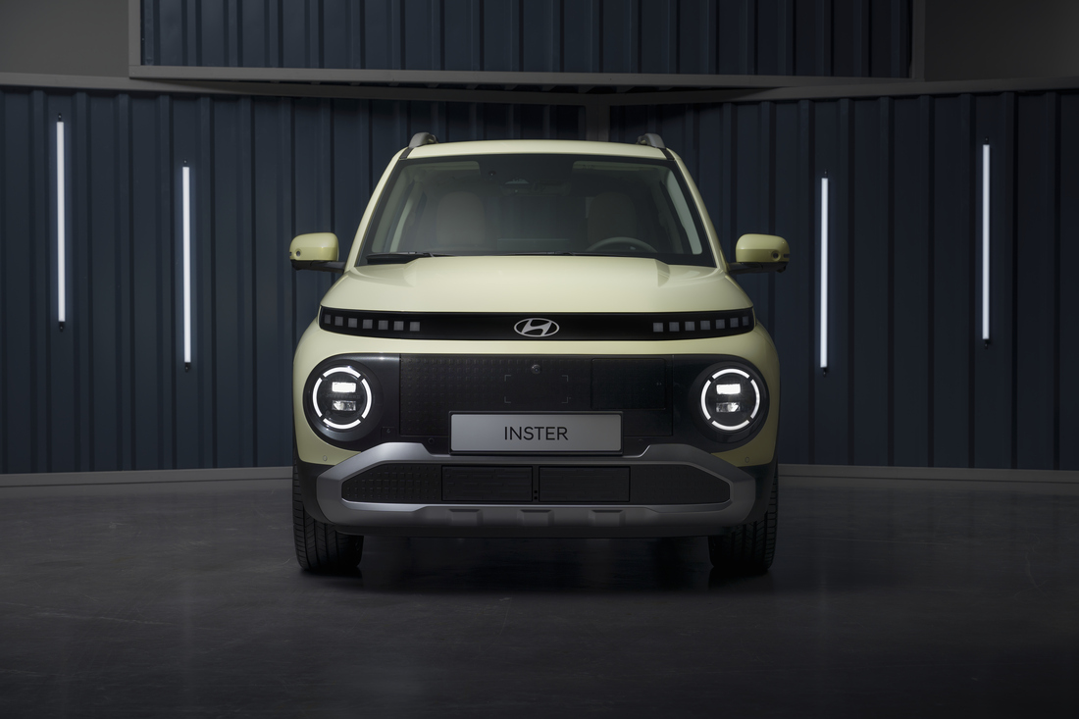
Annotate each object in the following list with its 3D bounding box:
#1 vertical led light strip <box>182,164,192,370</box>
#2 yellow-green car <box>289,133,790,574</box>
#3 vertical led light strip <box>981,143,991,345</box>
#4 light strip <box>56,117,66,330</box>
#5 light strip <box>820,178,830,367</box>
[{"bbox_3d":[-1.871,-0.495,10.177,0.034,1.121,0.036,0,1,-20],"label":"vertical led light strip"},{"bbox_3d":[-0.006,-0.107,7.760,1.800,1.600,3.825,0,1,0],"label":"yellow-green car"},{"bbox_3d":[2.376,-0.621,10.207,0.034,1.121,0.036,0,1,18],"label":"vertical led light strip"},{"bbox_3d":[-2.481,-0.708,9.945,0.034,1.120,0.036,0,1,-20],"label":"light strip"},{"bbox_3d":[1.554,-0.467,10.470,0.034,1.121,0.036,0,1,18],"label":"light strip"}]

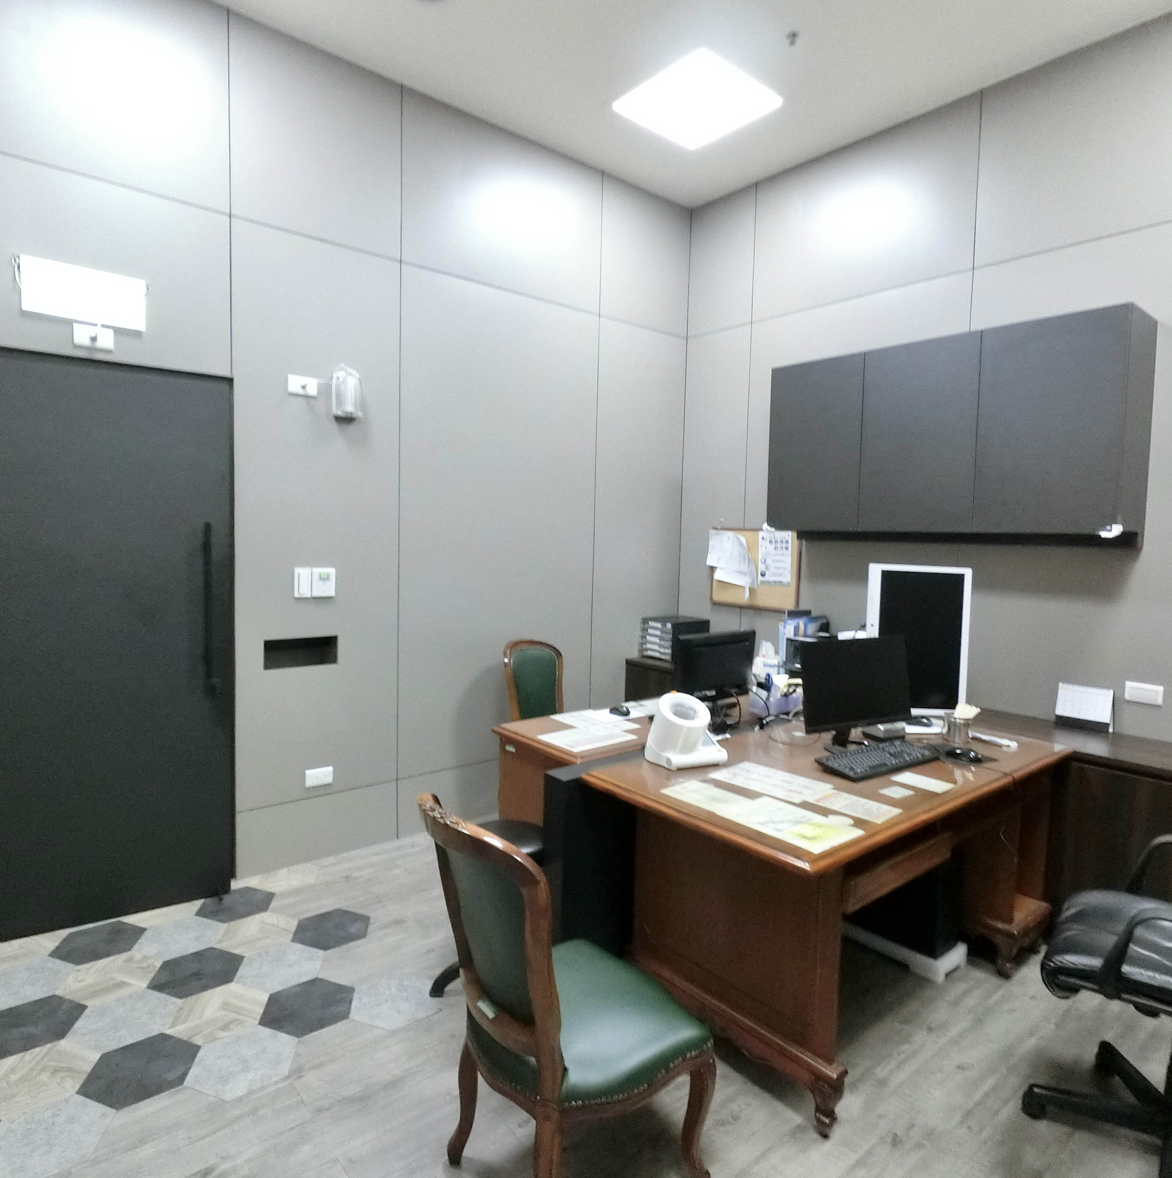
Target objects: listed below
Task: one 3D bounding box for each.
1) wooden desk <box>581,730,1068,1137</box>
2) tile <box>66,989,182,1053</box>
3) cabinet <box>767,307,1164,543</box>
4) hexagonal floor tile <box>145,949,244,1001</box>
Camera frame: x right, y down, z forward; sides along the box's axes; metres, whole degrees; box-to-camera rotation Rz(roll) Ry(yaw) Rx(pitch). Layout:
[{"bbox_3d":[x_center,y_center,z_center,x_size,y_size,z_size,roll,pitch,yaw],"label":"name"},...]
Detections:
[{"bbox_3d":[0.831,0.936,2.381,1.552,0.765,0.793,-2,4,-40],"label":"wooden desk"},{"bbox_3d":[-1.383,1.299,2.179,0.298,0.012,0.258,-2,4,-40],"label":"tile"},{"bbox_3d":[1.590,-0.662,3.330,0.350,0.860,1.510,-2,5,-43],"label":"cabinet"},{"bbox_3d":[-1.297,1.287,2.425,0.298,0.012,0.258,-2,4,-40],"label":"hexagonal floor tile"}]

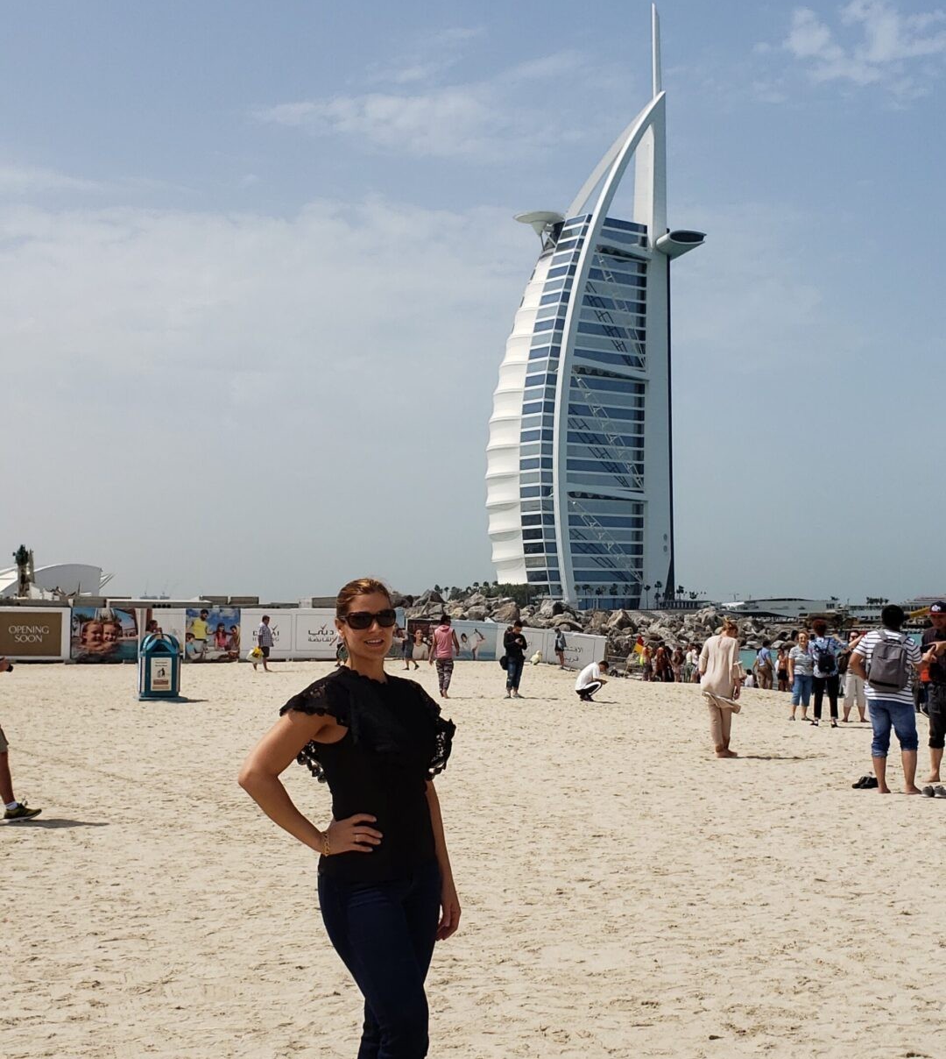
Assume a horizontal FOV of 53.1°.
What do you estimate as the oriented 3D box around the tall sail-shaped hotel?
[{"bbox_3d":[54.272,-120.921,477.056,98.000,320.000,82.000,2,-5,-14],"label":"tall sail-shaped hotel"}]

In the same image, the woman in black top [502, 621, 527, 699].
[{"bbox_3d":[0.875,2.719,19.800,0.500,1.620,0.360,3,-6,-30],"label":"woman in black top"}]

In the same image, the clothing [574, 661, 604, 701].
[{"bbox_3d":[2.344,3.069,19.100,0.560,0.790,0.450,0,-5,0],"label":"clothing"}]

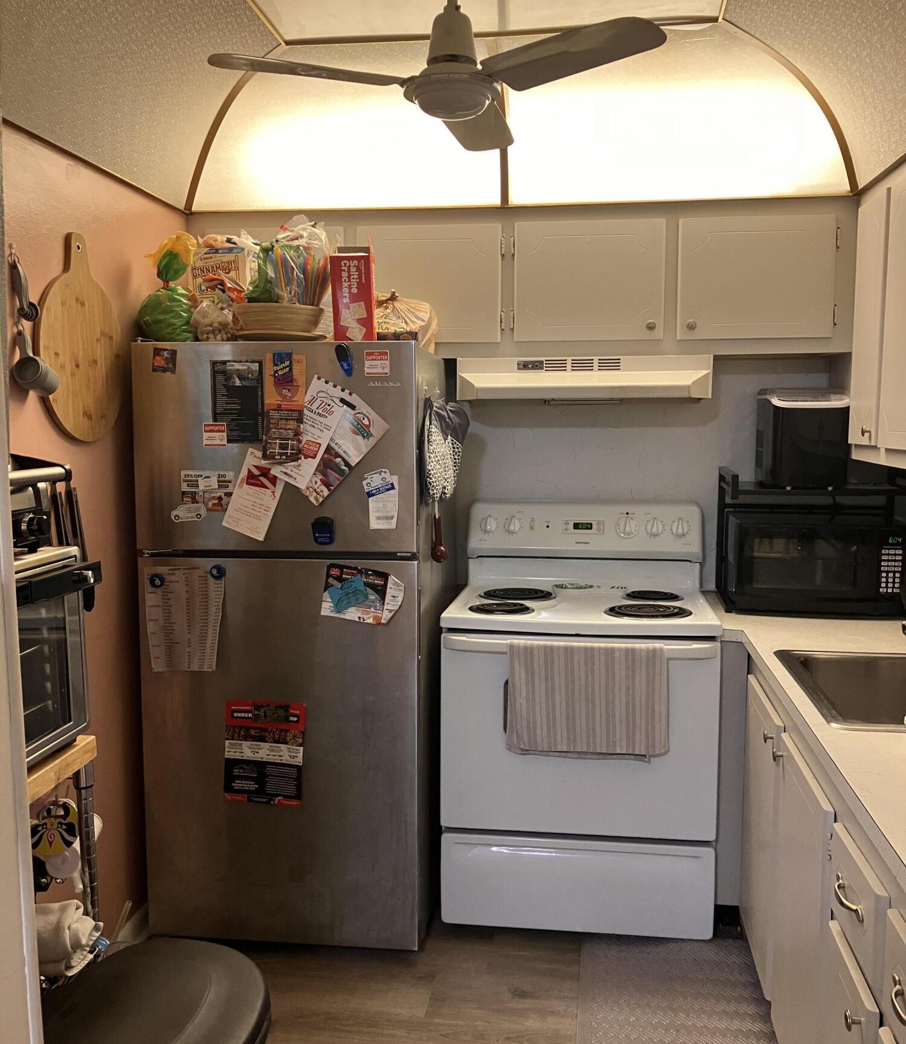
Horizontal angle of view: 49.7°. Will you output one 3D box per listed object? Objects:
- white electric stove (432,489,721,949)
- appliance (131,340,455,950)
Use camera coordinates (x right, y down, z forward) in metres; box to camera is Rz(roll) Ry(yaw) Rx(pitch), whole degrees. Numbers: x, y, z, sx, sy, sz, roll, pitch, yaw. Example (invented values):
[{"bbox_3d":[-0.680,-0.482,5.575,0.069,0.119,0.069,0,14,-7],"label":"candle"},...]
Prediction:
[{"bbox_3d":[0.379,0.559,2.980,0.762,1.192,0.675,1,6,7],"label":"white electric stove"},{"bbox_3d":[-0.433,0.324,2.950,0.745,1.664,0.740,1,6,5],"label":"appliance"}]

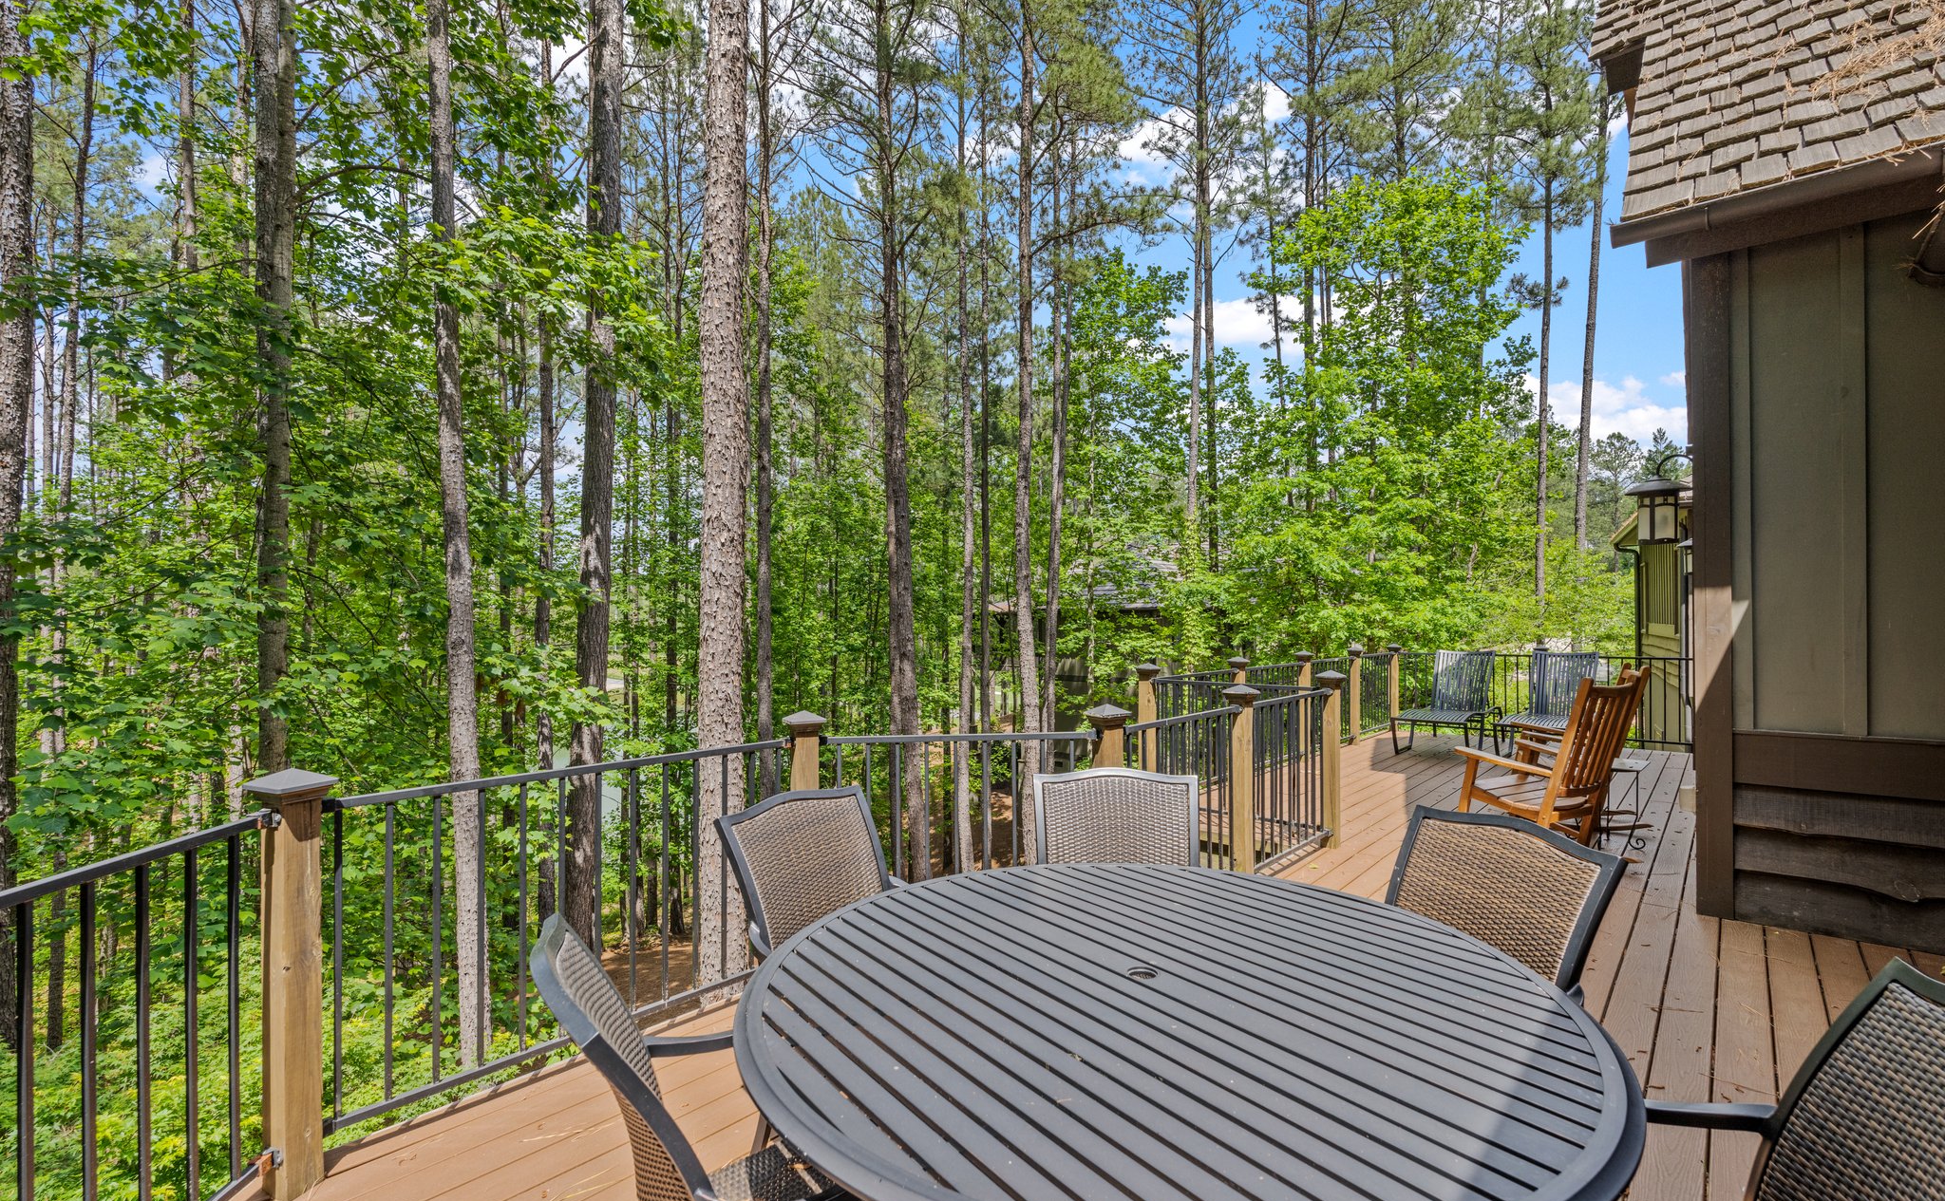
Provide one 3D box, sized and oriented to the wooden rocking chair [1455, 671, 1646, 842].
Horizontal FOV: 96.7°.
[{"bbox_3d":[3.041,0.892,4.612,0.650,1.080,0.770,0,0,-29],"label":"wooden rocking chair"}]

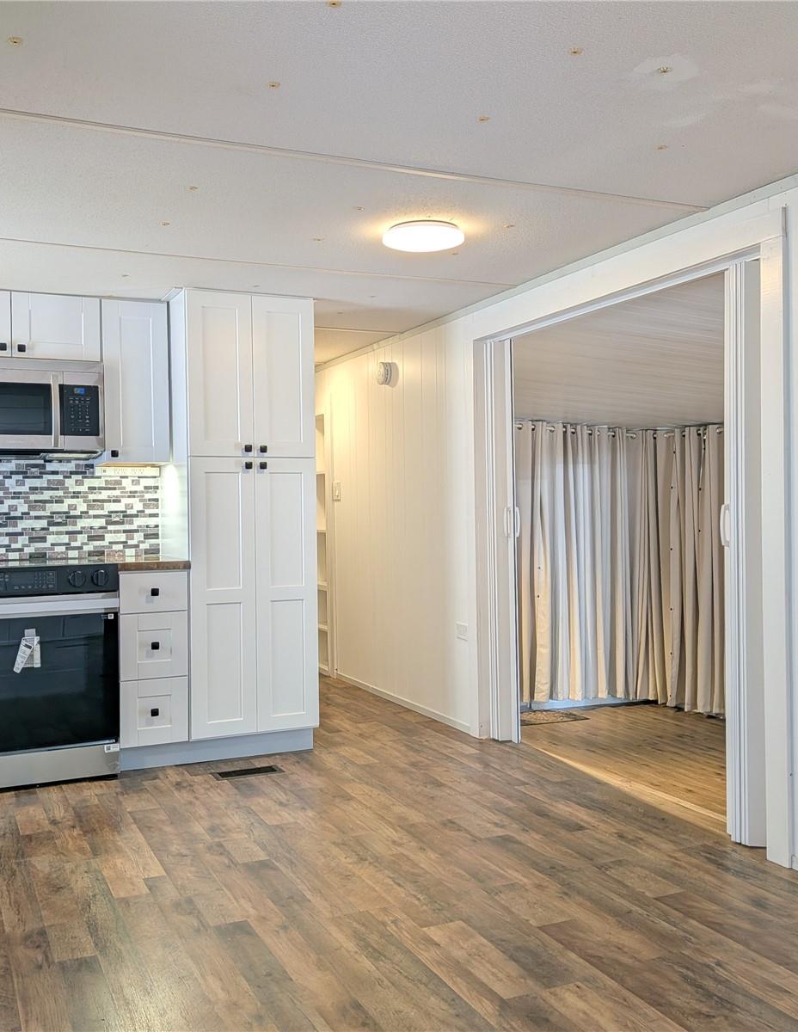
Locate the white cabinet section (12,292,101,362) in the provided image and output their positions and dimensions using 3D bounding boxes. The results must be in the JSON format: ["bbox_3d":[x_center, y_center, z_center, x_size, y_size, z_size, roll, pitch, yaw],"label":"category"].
[{"bbox_3d":[-1.602,-0.849,4.440,0.382,0.291,0.315,-1,1,-24],"label":"white cabinet section"}]

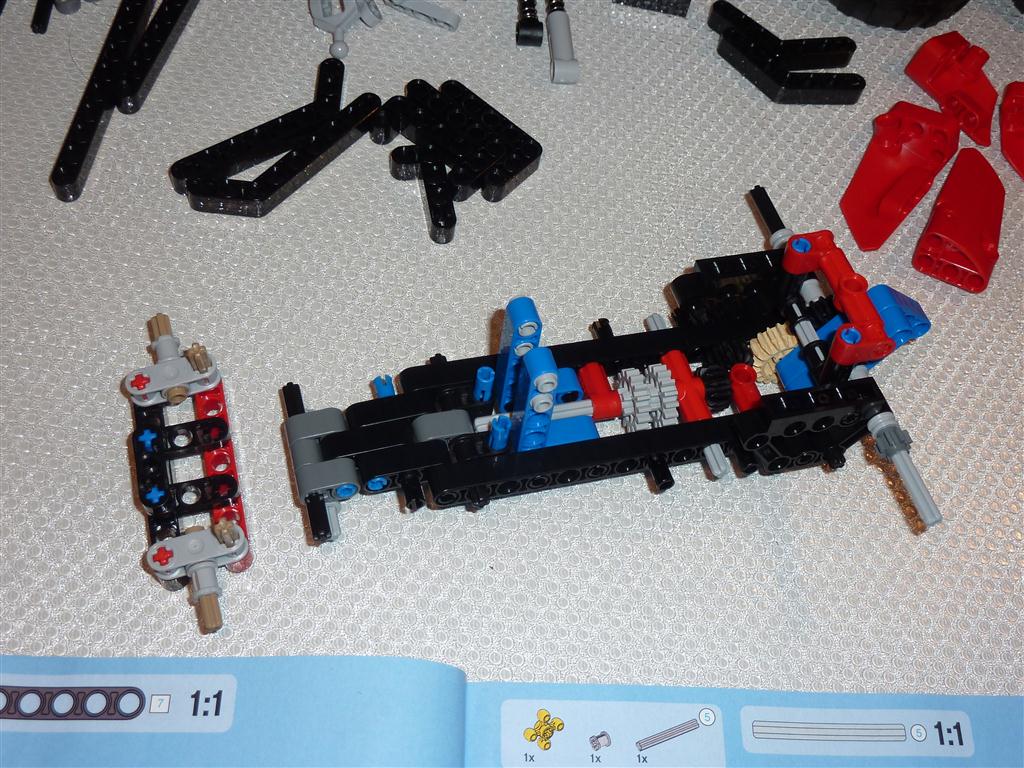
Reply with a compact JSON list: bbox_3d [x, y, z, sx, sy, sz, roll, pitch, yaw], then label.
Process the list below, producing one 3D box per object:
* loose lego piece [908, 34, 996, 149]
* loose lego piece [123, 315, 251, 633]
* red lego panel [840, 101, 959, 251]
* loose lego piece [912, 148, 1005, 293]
[{"bbox_3d":[0.152,-0.100,0.412,0.024,0.015,0.040,-37,72,-23],"label":"loose lego piece"},{"bbox_3d":[-0.081,0.021,0.311,0.025,0.026,0.087,-9,64,-12],"label":"loose lego piece"},{"bbox_3d":[0.122,-0.066,0.390,0.026,0.016,0.057,25,62,6],"label":"red lego panel"},{"bbox_3d":[0.146,-0.056,0.388,0.025,0.016,0.056,26,62,6],"label":"loose lego piece"}]

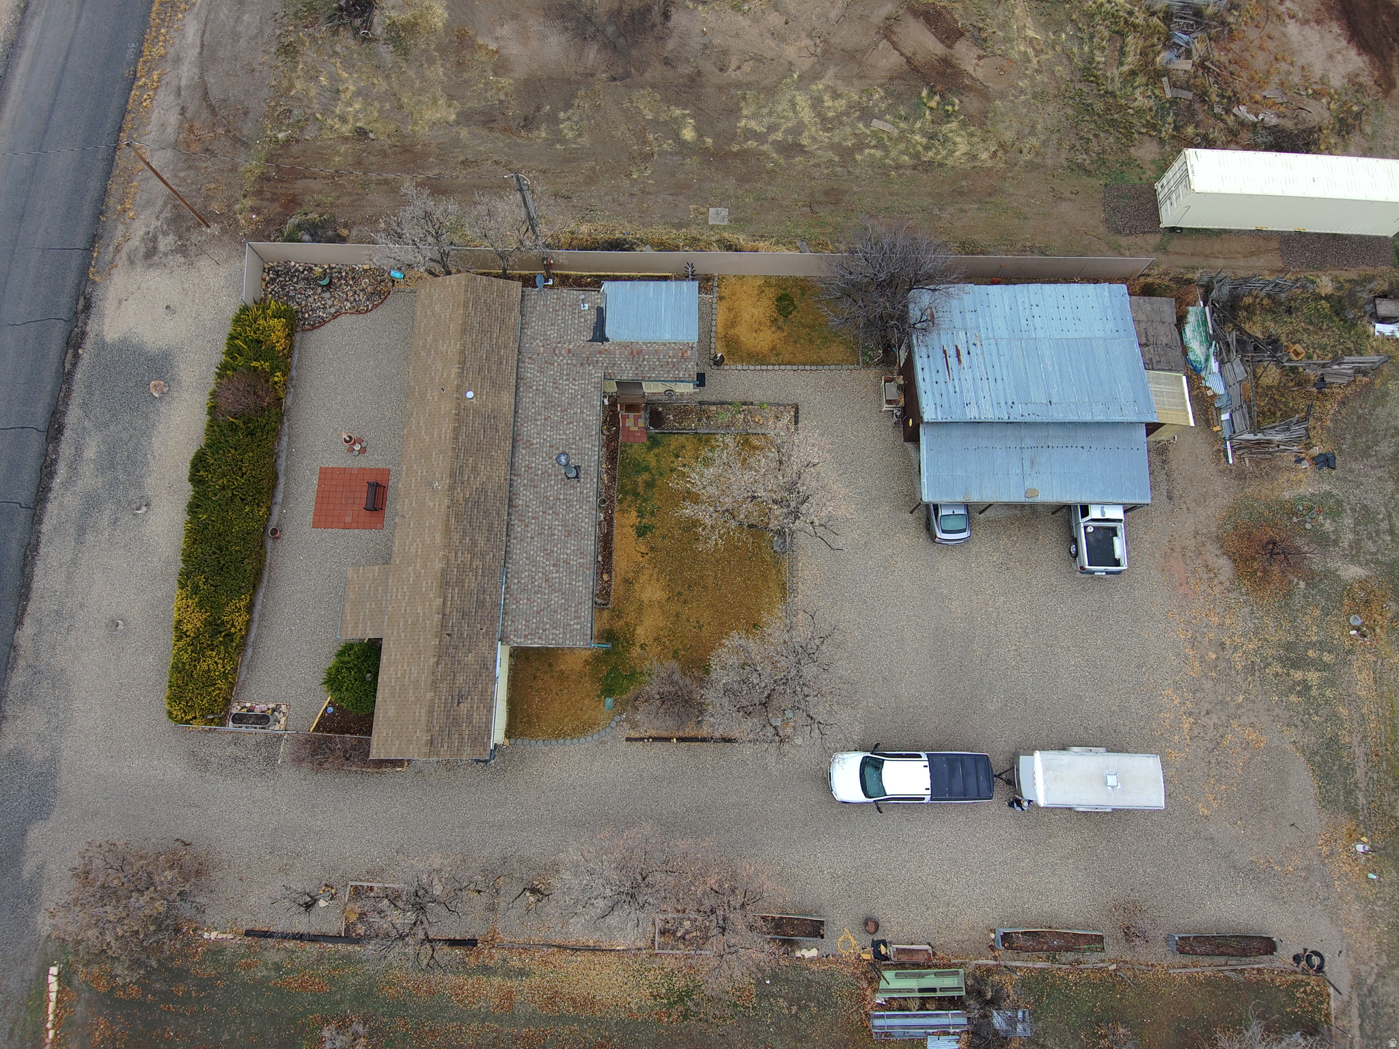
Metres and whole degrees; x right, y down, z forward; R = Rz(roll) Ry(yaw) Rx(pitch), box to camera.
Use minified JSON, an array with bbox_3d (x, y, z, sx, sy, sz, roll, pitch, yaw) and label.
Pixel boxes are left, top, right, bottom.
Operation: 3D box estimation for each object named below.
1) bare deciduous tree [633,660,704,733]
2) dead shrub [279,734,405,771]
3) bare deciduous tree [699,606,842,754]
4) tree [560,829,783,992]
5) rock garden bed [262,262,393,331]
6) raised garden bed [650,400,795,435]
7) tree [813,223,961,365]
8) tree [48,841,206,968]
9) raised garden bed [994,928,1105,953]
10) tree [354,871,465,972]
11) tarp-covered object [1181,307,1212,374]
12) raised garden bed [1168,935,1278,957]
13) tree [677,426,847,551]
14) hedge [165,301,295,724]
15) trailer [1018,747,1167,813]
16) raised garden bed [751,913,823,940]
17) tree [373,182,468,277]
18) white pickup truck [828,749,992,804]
[{"bbox_3d":[-1.356,7.362,36.429,3.030,2.700,3.020,0,76,-1],"label":"bare deciduous tree"},{"bbox_3d":[-14.767,9.526,35.546,4.850,1.000,1.400,1,75,0],"label":"dead shrub"},{"bbox_3d":[3.096,6.491,35.627,5.900,4.800,5.720,0,76,-1],"label":"bare deciduous tree"},{"bbox_3d":[-1.077,14.739,32.849,8.514,4.800,5.841,0,75,-1],"label":"tree"},{"bbox_3d":[-18.634,-11.307,42.004,6.700,0.250,3.780,1,76,-1],"label":"rock garden bed"},{"bbox_3d":[1.055,-5.122,40.785,7.200,0.300,1.670,1,75,-1],"label":"raised garden bed"},{"bbox_3d":[8.485,-10.429,39.077,6.350,6.300,6.540,0,76,-1],"label":"tree"},{"bbox_3d":[-22.194,14.791,33.323,5.530,4.600,4.560,0,76,-1],"label":"tree"},{"bbox_3d":[14.370,17.050,34.772,4.257,0.550,0.752,2,75,-1],"label":"raised garden bed"},{"bbox_3d":[-11.236,15.348,33.146,4.356,3.500,3.564,0,75,-1],"label":"tree"},{"bbox_3d":[24.468,-9.040,41.889,1.150,1.100,3.150,2,75,-1],"label":"tarp-covered object"},{"bbox_3d":[21.815,17.543,35.386,4.250,0.550,0.820,0,76,-1],"label":"raised garden bed"},{"bbox_3d":[2.710,-1.429,37.585,7.200,4.700,5.500,0,75,-1],"label":"tree"},{"bbox_3d":[-21.217,-0.969,38.559,2.750,1.600,19.400,1,75,-1],"label":"hedge"},{"bbox_3d":[16.122,10.656,35.440,5.494,2.550,2.455,2,75,-1],"label":"trailer"},{"bbox_3d":[3.642,16.699,35.349,3.120,0.500,0.820,3,76,0],"label":"raised garden bed"},{"bbox_3d":[-13.017,-13.756,40.139,4.200,5.200,4.100,0,76,-1],"label":"tree"},{"bbox_3d":[8.957,10.679,35.831,6.750,1.980,2.080,1,76,-1],"label":"white pickup truck"}]

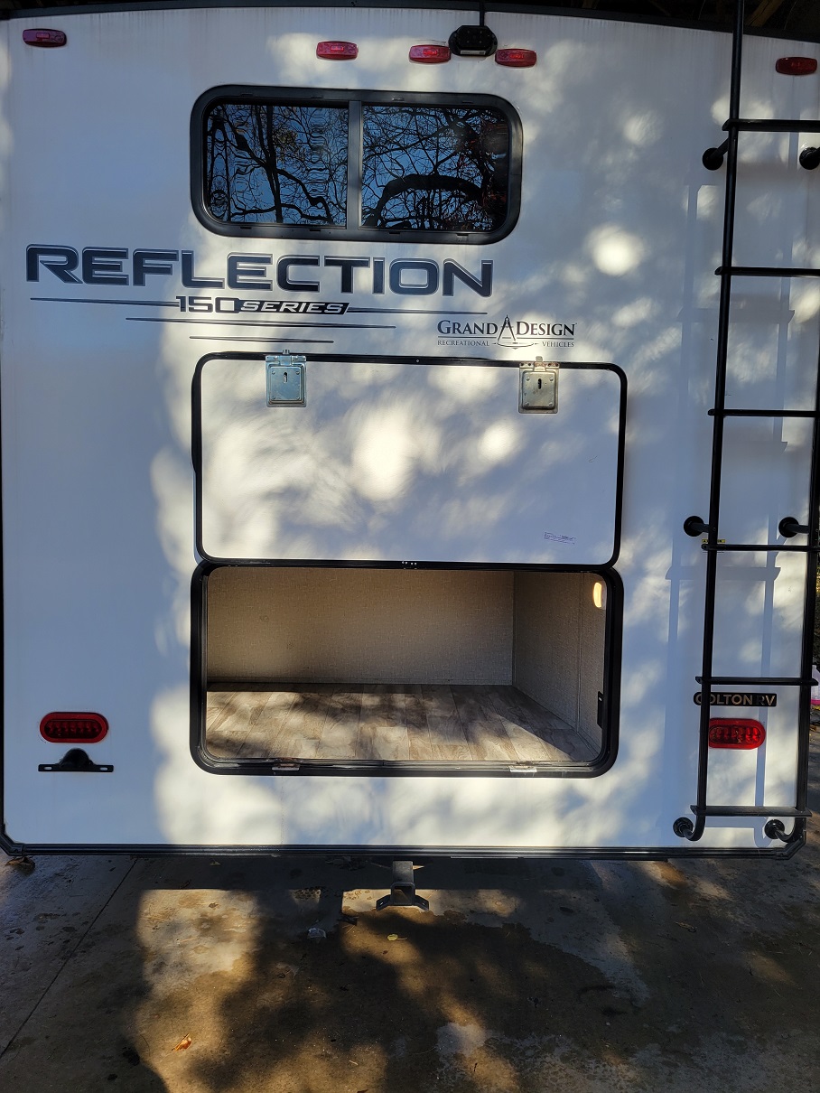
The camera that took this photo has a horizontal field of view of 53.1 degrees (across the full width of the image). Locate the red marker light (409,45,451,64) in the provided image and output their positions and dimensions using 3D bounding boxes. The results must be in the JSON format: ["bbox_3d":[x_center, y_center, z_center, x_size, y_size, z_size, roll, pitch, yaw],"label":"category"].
[{"bbox_3d":[0.058,-1.400,2.336,0.117,0.044,0.029,1,3,-2],"label":"red marker light"}]

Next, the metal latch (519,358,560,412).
[{"bbox_3d":[0.370,-0.461,2.345,0.115,0.162,0.035,1,3,-2],"label":"metal latch"}]

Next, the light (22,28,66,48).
[{"bbox_3d":[-1.022,-1.425,2.300,0.117,0.044,0.029,1,3,-2],"label":"light"}]

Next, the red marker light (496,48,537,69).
[{"bbox_3d":[0.303,-1.393,2.344,0.117,0.044,0.029,1,3,-2],"label":"red marker light"}]

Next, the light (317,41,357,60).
[{"bbox_3d":[-0.205,-1.405,2.327,0.117,0.044,0.029,1,3,-2],"label":"light"}]

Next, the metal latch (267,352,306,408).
[{"bbox_3d":[-0.350,-0.475,2.322,0.112,0.160,0.035,1,3,-2],"label":"metal latch"}]

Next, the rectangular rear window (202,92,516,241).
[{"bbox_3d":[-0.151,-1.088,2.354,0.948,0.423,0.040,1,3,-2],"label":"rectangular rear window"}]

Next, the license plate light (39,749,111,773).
[{"bbox_3d":[-0.982,0.630,2.416,0.216,0.070,0.050,1,3,-2],"label":"license plate light"}]

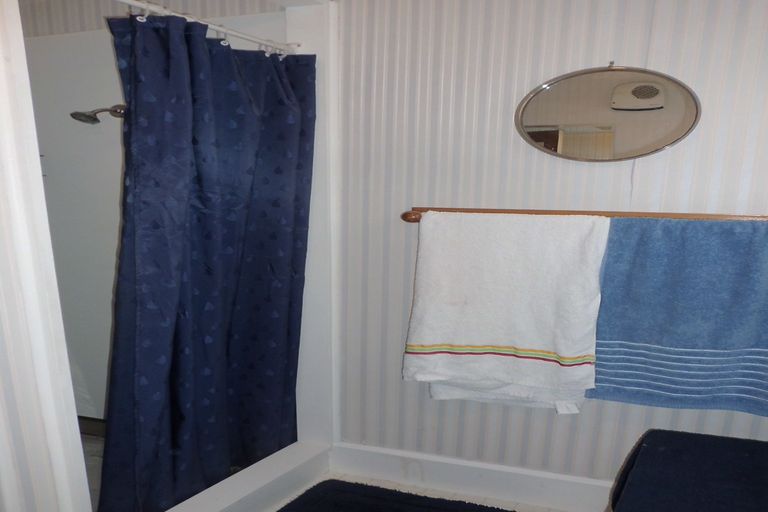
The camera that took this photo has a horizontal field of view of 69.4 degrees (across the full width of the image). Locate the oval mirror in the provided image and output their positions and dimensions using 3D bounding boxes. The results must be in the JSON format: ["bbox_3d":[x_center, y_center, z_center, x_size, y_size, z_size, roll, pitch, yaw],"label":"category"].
[{"bbox_3d":[0.778,-0.496,1.960,0.615,0.326,0.030,4,12,14],"label":"oval mirror"}]

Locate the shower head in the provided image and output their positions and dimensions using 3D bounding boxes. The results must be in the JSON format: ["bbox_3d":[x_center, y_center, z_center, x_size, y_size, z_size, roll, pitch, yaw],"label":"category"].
[{"bbox_3d":[-1.209,-0.605,2.371,0.105,0.100,0.240,4,12,14],"label":"shower head"}]

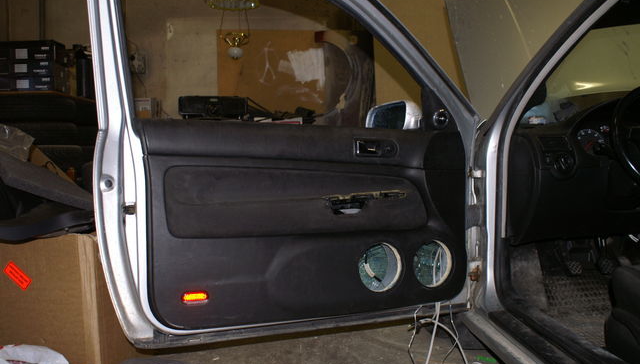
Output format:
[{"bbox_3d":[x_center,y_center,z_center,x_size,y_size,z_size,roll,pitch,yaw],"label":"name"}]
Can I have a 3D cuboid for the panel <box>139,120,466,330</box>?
[{"bbox_3d":[0.022,0.128,1.716,1.120,0.629,0.110,-2,5,-21],"label":"panel"}]

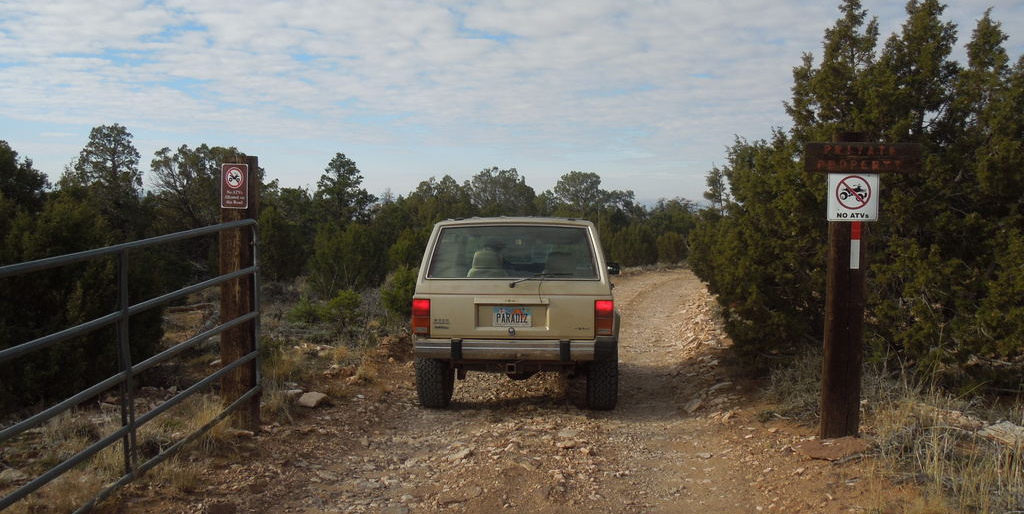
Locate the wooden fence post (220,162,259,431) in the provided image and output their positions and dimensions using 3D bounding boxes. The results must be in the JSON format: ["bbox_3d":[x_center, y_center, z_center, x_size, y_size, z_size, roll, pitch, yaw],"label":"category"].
[{"bbox_3d":[-1.895,0.265,6.380,0.215,1.910,0.180,2,4,16],"label":"wooden fence post"}]

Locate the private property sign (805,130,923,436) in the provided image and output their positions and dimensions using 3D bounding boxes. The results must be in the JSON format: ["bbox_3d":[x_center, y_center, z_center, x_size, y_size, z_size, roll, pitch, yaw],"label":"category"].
[{"bbox_3d":[2.130,0.200,5.720,0.700,1.870,0.220,1,4,5],"label":"private property sign"}]

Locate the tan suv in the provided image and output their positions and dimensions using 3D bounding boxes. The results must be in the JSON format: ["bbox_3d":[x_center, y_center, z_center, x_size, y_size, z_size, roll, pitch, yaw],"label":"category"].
[{"bbox_3d":[0.150,0.460,9.220,1.800,1.660,4.200,0,2,4],"label":"tan suv"}]

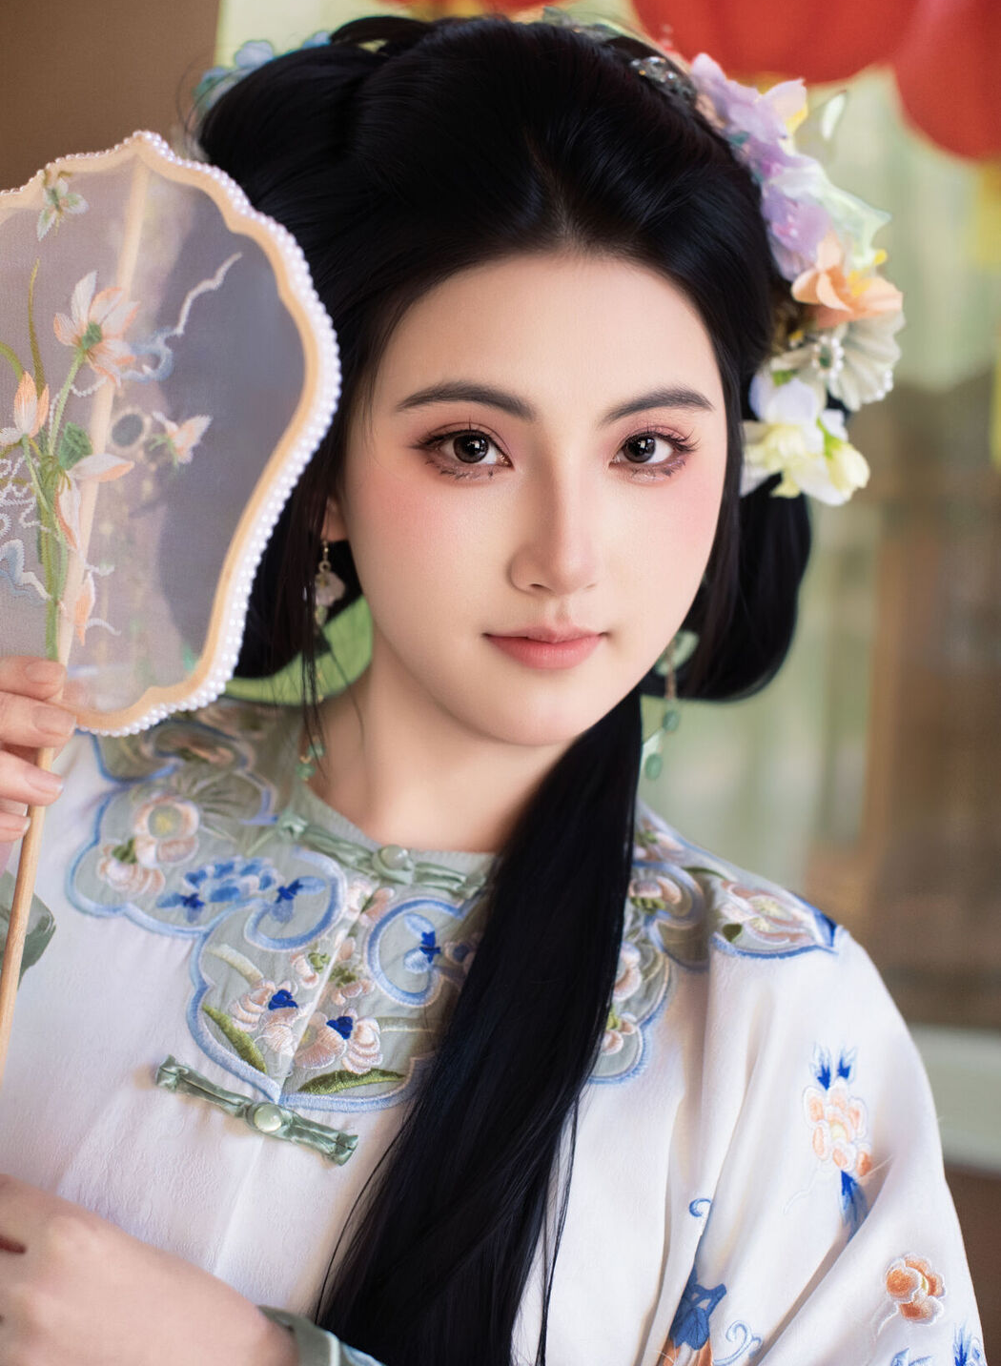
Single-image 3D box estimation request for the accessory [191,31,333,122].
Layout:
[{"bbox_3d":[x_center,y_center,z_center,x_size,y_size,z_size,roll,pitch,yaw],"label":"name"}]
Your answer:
[{"bbox_3d":[-0.100,-0.254,0.860,0.062,0.043,0.040,3,5,-6],"label":"accessory"}]

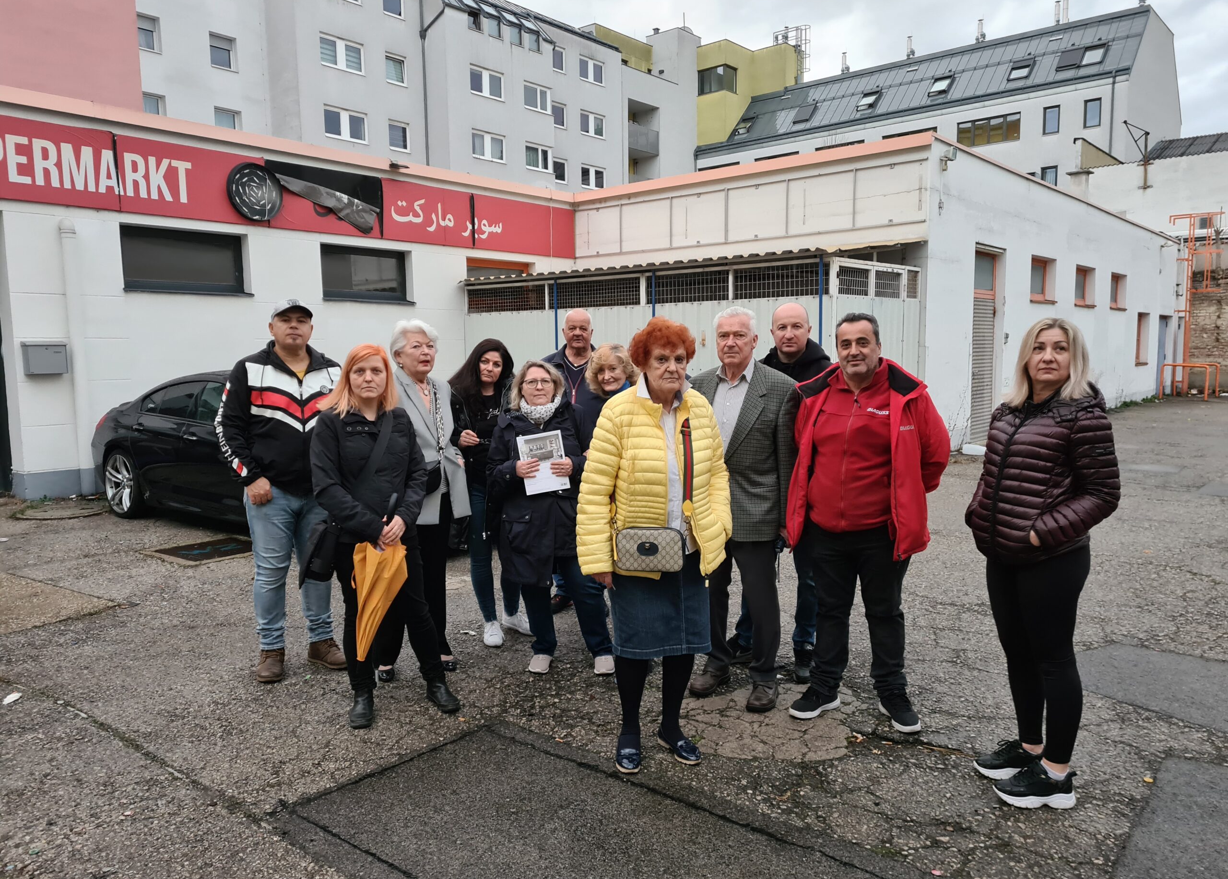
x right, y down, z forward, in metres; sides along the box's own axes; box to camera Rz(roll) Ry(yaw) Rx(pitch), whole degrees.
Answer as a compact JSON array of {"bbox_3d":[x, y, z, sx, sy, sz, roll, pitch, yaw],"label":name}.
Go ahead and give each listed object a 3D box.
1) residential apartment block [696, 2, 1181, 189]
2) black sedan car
[{"bbox_3d":[18.317,-12.653,54.253,23.718,17.957,13.735,4,7,40],"label":"residential apartment block"},{"bbox_3d":[-2.888,0.037,8.374,5.000,1.390,1.900,3,6,36],"label":"black sedan car"}]

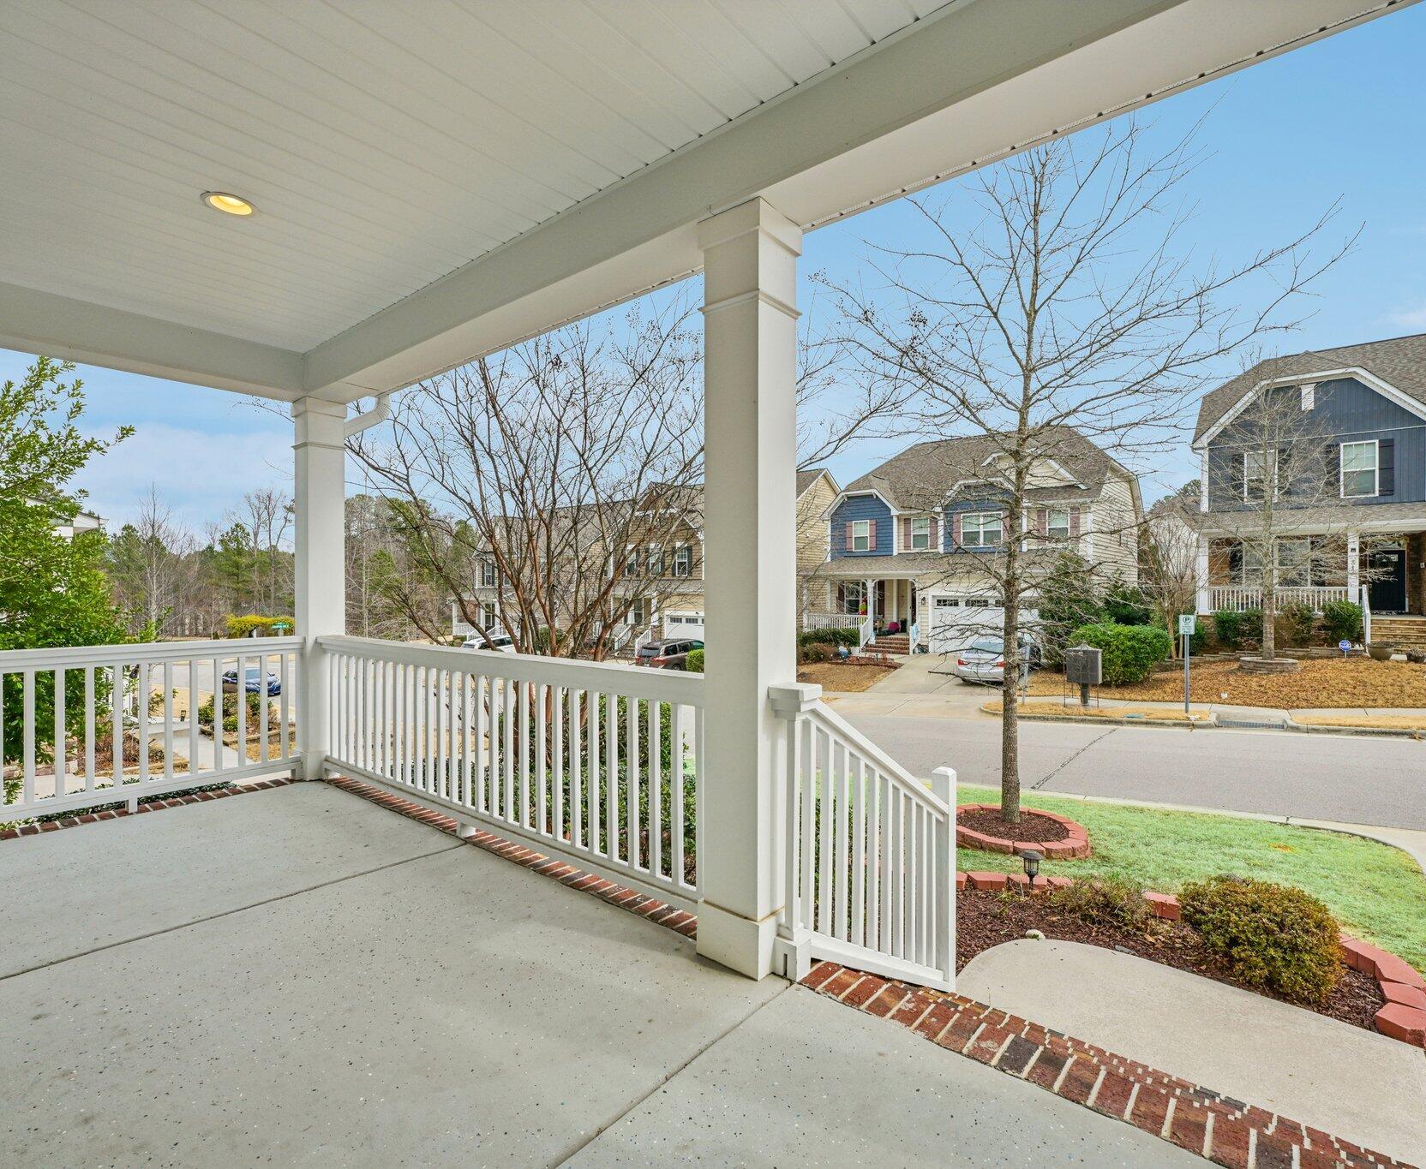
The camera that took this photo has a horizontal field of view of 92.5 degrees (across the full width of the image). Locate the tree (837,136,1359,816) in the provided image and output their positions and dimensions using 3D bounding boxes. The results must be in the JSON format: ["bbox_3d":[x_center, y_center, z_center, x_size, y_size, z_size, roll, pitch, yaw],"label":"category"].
[{"bbox_3d":[3.850,-1.400,7.500,5.400,8.000,5.100,0,0,38],"label":"tree"}]

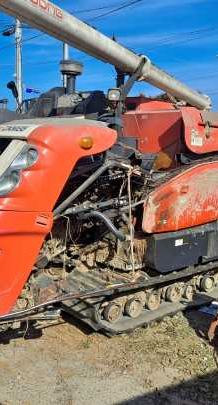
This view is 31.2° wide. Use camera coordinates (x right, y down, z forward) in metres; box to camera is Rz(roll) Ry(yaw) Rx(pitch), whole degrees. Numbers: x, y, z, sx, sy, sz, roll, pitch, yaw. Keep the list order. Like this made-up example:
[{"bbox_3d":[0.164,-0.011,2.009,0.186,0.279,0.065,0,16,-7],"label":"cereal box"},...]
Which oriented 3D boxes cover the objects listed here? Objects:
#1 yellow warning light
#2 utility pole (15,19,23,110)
[{"bbox_3d":[-0.159,-0.416,2.750,0.095,0.093,0.060,-5,10,-37],"label":"yellow warning light"},{"bbox_3d":[-3.805,-5.478,16.571,0.270,9.300,0.270,1,8,0],"label":"utility pole"}]

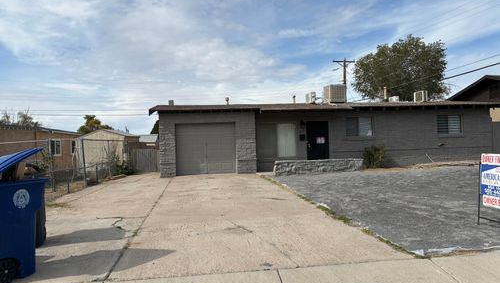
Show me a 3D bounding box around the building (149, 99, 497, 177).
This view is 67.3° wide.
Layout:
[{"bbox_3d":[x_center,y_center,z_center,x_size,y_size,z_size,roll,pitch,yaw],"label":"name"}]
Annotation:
[{"bbox_3d":[3.110,-0.294,19.140,15.100,3.200,7.400,-1,0,-8],"label":"building"}]

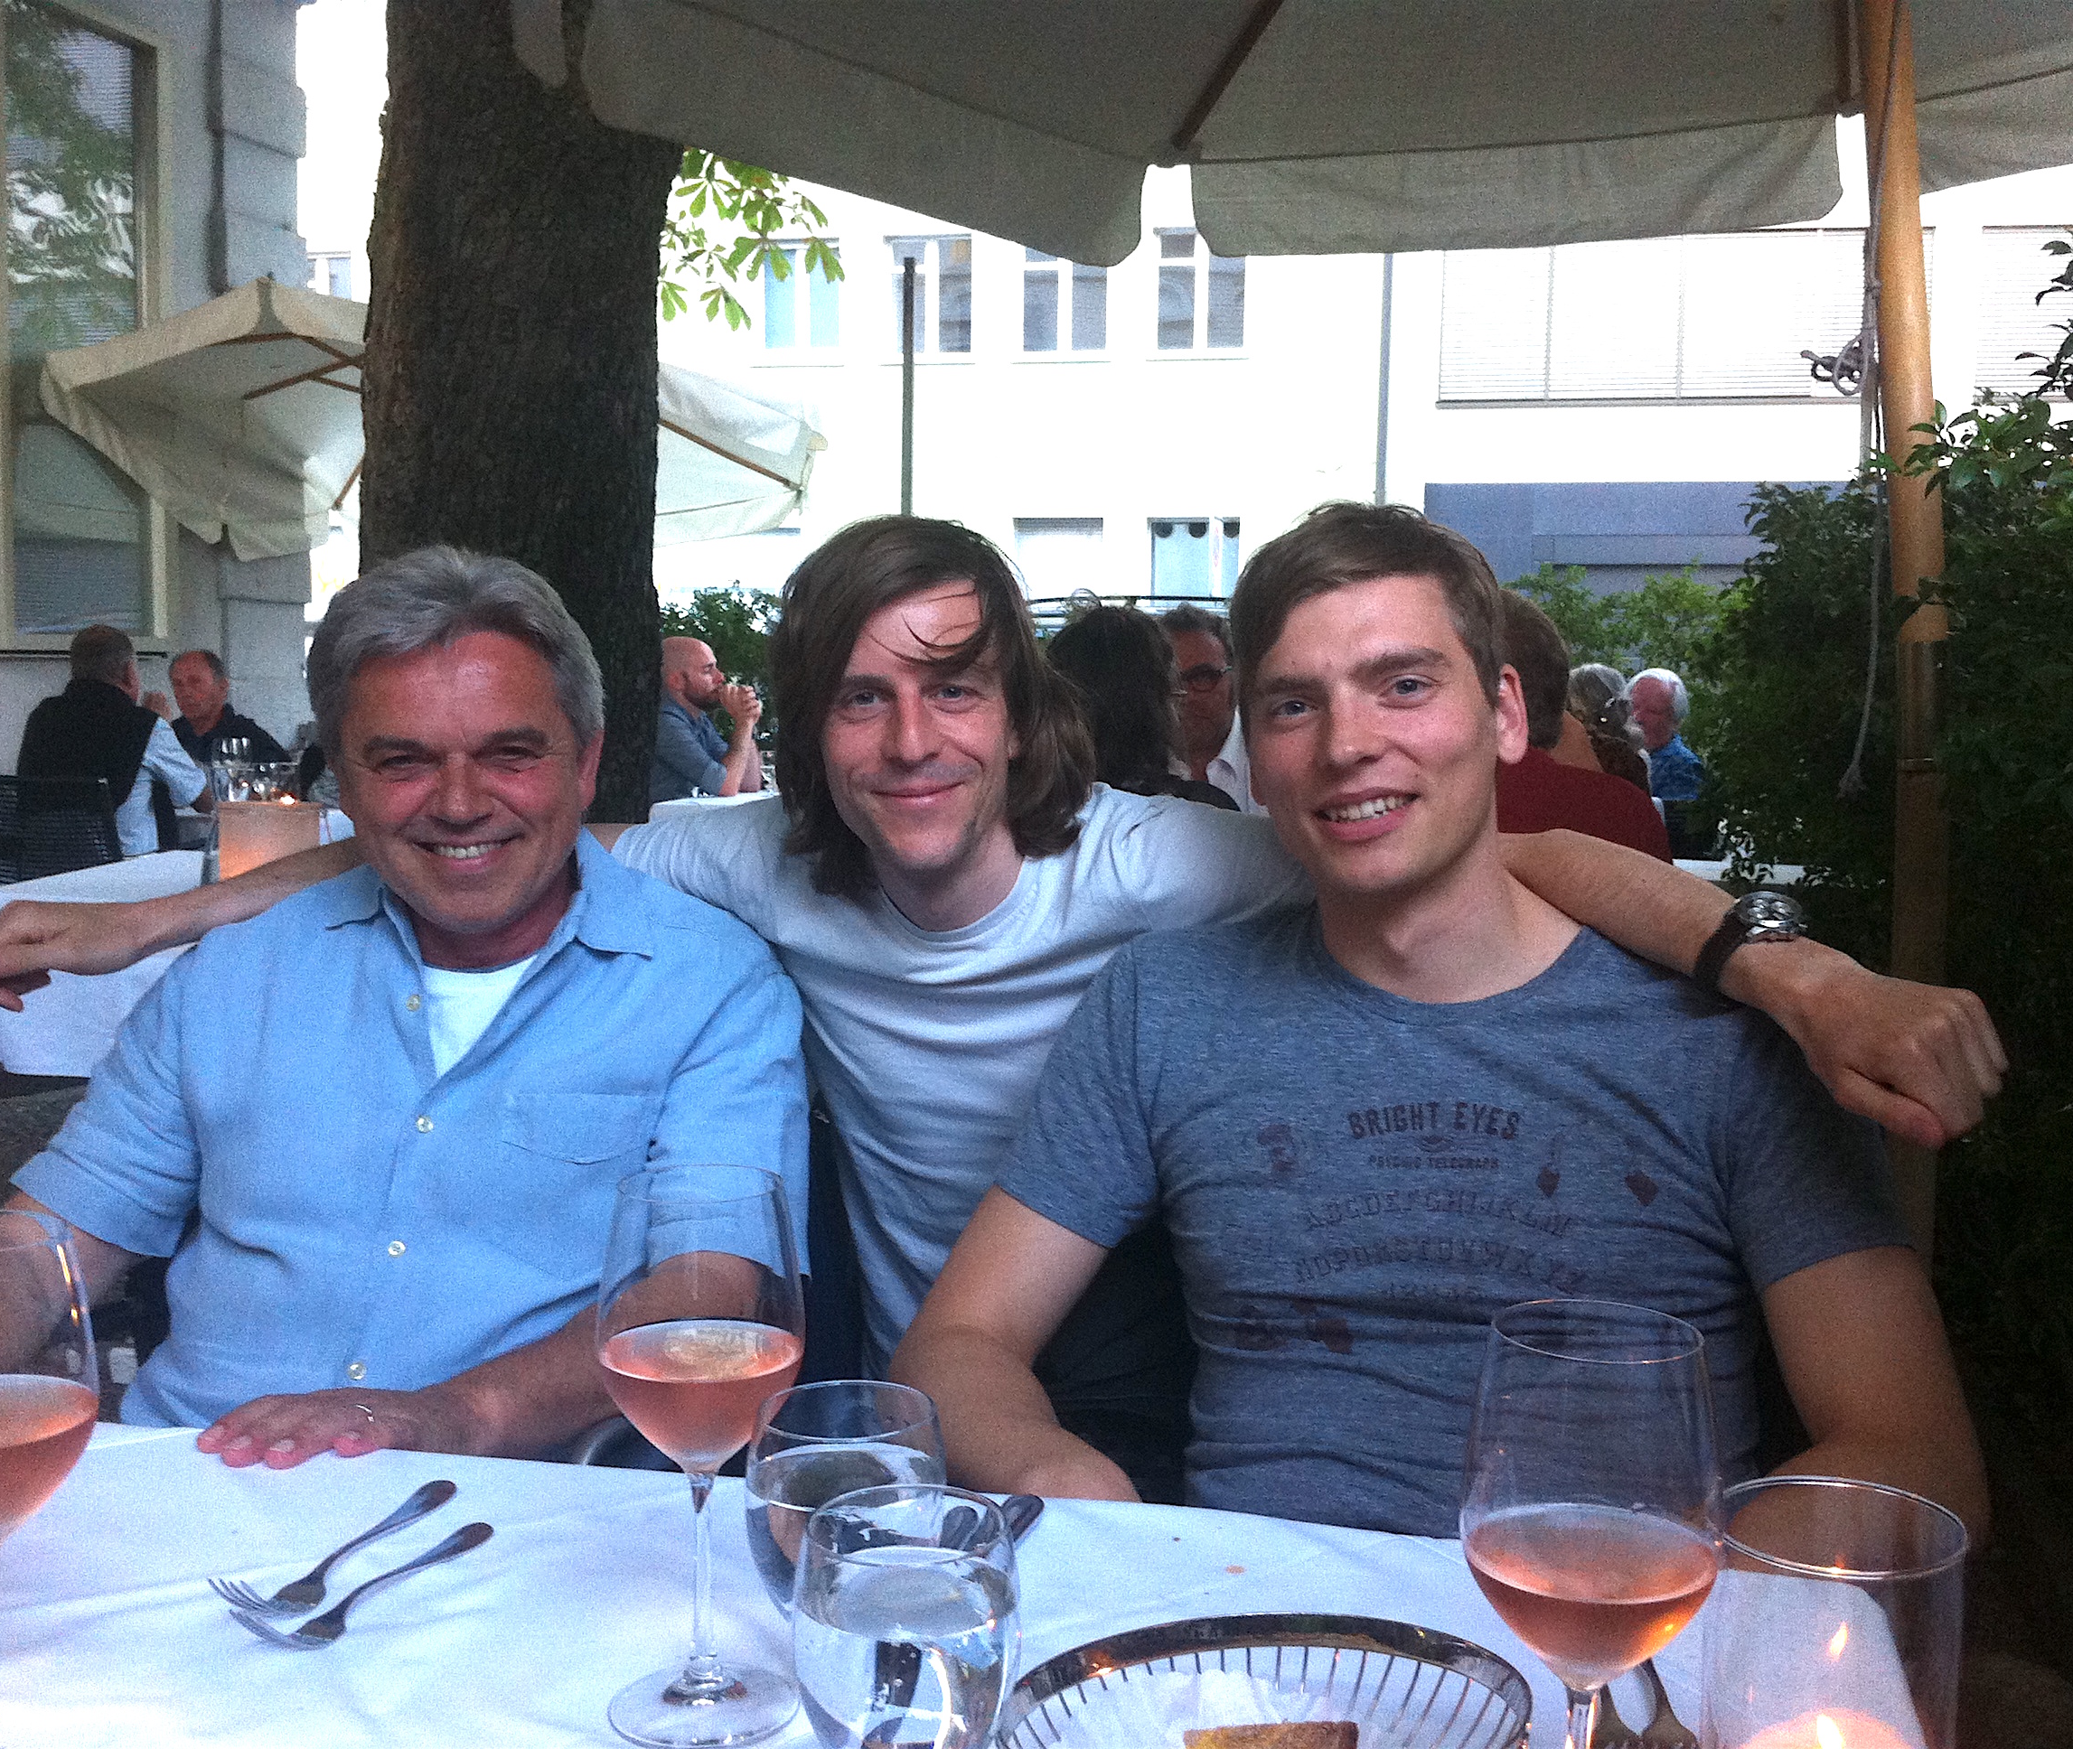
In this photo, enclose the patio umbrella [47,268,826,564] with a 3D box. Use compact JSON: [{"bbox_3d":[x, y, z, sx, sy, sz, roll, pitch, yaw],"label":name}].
[{"bbox_3d":[-1.975,-0.755,7.566,2.300,2.400,2.300,-4,7,-44],"label":"patio umbrella"}]

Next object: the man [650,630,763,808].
[{"bbox_3d":[-1.168,-0.128,7.272,0.820,1.240,0.520,2,6,13],"label":"man"}]

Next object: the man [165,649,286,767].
[{"bbox_3d":[-2.558,-0.131,7.325,0.550,1.180,0.800,3,6,20],"label":"man"}]

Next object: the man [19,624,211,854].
[{"bbox_3d":[-2.379,-0.056,6.247,0.560,1.240,0.820,4,6,24],"label":"man"}]

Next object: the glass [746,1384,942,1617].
[{"bbox_3d":[-0.086,0.296,1.062,0.090,0.104,0.090,1,5,0],"label":"glass"}]

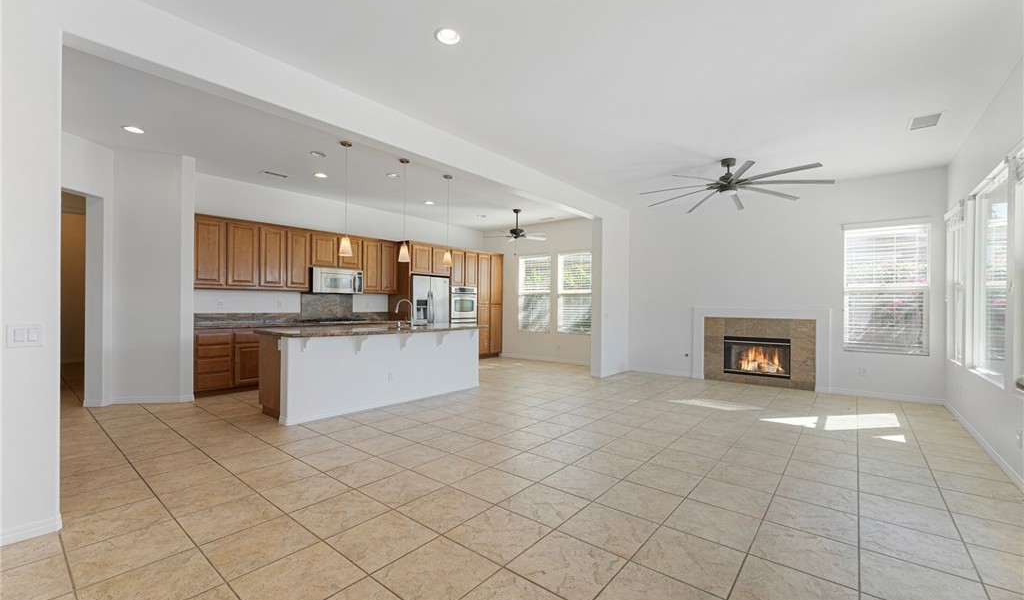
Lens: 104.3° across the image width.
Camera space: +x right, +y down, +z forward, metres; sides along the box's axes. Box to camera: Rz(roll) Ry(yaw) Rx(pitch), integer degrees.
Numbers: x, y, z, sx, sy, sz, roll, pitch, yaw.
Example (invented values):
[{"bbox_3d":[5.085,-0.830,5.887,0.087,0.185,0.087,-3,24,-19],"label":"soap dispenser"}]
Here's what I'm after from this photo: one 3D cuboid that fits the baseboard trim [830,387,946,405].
[{"bbox_3d":[5.052,1.296,5.440,1.183,0.092,0.022,0,-1,36],"label":"baseboard trim"}]

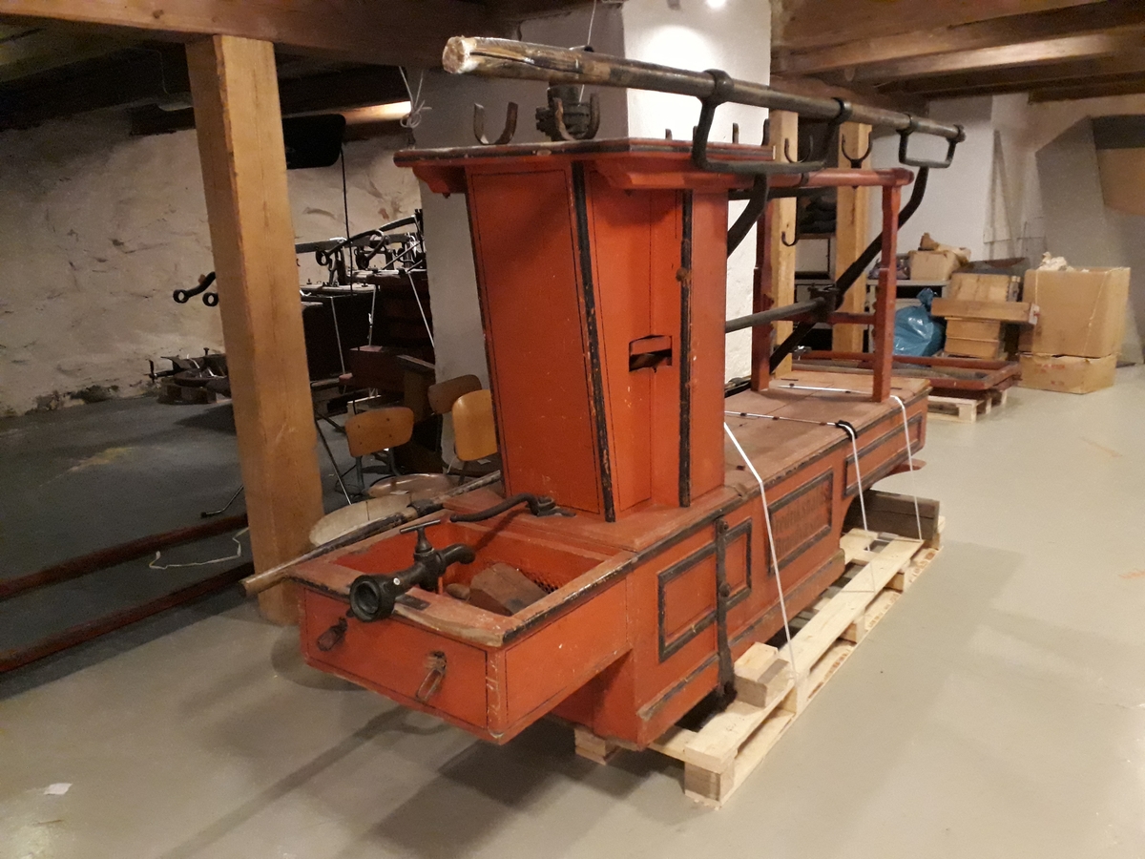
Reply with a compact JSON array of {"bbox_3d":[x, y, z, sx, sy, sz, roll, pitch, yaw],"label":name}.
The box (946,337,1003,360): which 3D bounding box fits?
[{"bbox_3d":[3.325,-0.678,7.297,0.240,0.135,0.440,-14,18,-40],"label":"box"}]

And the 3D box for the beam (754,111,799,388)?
[{"bbox_3d":[1.357,-1.001,5.857,0.170,2.140,0.210,9,18,40],"label":"beam"}]

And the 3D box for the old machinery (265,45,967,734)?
[{"bbox_3d":[0.462,-0.232,3.170,0.940,1.700,3.300,8,17,36],"label":"old machinery"}]

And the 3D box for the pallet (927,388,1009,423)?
[{"bbox_3d":[2.664,-0.267,6.917,1.208,0.146,0.826,10,18,43],"label":"pallet"}]

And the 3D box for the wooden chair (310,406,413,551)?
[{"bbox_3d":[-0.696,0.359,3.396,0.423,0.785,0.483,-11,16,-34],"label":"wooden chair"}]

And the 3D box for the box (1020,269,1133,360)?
[{"bbox_3d":[4.097,-0.980,7.302,0.483,0.675,0.594,-13,17,-39],"label":"box"}]

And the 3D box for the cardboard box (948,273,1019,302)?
[{"bbox_3d":[3.376,-1.151,7.226,0.280,0.220,0.500,-14,18,-40],"label":"cardboard box"}]

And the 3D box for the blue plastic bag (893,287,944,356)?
[{"bbox_3d":[3.228,-0.989,8.365,0.524,0.685,0.463,8,16,36],"label":"blue plastic bag"}]

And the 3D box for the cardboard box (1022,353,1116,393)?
[{"bbox_3d":[4.061,-0.497,7.343,0.463,0.292,0.544,-12,16,-35],"label":"cardboard box"}]

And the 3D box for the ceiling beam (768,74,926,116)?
[{"bbox_3d":[1.895,-2.290,6.191,0.201,0.201,2.215,10,18,43],"label":"ceiling beam"}]

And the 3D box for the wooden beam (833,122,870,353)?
[{"bbox_3d":[2.194,-1.321,7.042,0.170,2.140,0.210,9,18,40],"label":"wooden beam"}]

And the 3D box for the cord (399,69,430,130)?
[{"bbox_3d":[-0.663,-1.384,3.750,0.130,0.260,0.100,-2,14,0],"label":"cord"}]

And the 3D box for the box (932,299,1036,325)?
[{"bbox_3d":[3.329,-0.970,7.201,0.220,0.145,0.803,-14,18,-40],"label":"box"}]

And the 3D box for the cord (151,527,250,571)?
[{"bbox_3d":[-1.790,0.576,4.333,0.400,0.025,0.480,-5,14,-14],"label":"cord"}]

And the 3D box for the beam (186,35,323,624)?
[{"bbox_3d":[-1.152,-0.309,3.366,0.176,2.134,0.227,10,18,41],"label":"beam"}]

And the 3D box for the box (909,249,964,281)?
[{"bbox_3d":[3.767,-1.709,9.318,0.393,0.282,0.352,6,16,32],"label":"box"}]

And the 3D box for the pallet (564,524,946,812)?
[{"bbox_3d":[0.704,0.649,3.406,0.800,0.140,2.180,8,17,36],"label":"pallet"}]

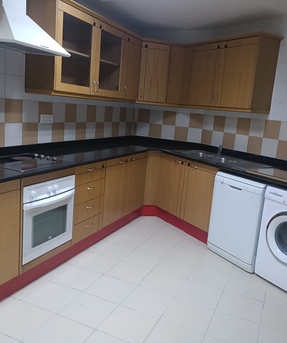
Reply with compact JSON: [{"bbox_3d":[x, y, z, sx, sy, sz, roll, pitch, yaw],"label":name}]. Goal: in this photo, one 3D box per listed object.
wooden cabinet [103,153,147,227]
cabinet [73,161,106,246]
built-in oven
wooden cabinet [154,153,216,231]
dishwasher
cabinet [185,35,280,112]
[{"bbox_3d":[-0.449,0.138,4.032,0.570,0.732,1.054,9,11,23],"label":"wooden cabinet"},{"bbox_3d":[-0.775,0.247,3.318,0.570,0.732,0.528,9,11,23],"label":"cabinet"},{"bbox_3d":[-0.988,0.334,2.790,0.550,0.606,0.616,9,11,23],"label":"built-in oven"},{"bbox_3d":[0.722,0.212,4.114,0.570,0.732,1.036,-2,12,-31],"label":"wooden cabinet"},{"bbox_3d":[1.124,0.456,3.377,0.590,0.836,0.612,-2,12,-31],"label":"dishwasher"},{"bbox_3d":[1.004,-1.102,3.880,0.320,0.770,1.064,-2,12,-31],"label":"cabinet"}]

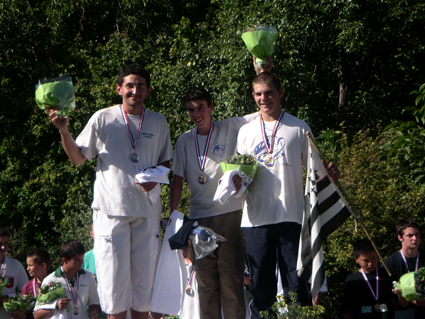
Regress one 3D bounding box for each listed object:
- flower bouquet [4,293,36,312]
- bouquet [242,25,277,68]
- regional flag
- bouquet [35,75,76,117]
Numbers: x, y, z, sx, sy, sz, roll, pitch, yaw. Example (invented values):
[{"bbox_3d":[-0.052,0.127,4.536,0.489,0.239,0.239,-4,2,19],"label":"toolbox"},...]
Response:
[{"bbox_3d":[-1.380,1.035,9.800,0.230,0.200,0.230,6,16,0],"label":"flower bouquet"},{"bbox_3d":[0.269,-0.647,7.800,0.200,0.250,0.200,-3,-4,0],"label":"bouquet"},{"bbox_3d":[0.620,0.327,7.550,0.320,0.890,0.250,0,-4,-6],"label":"regional flag"},{"bbox_3d":[-0.875,-0.357,7.600,0.230,0.240,0.220,-6,-4,0],"label":"bouquet"}]

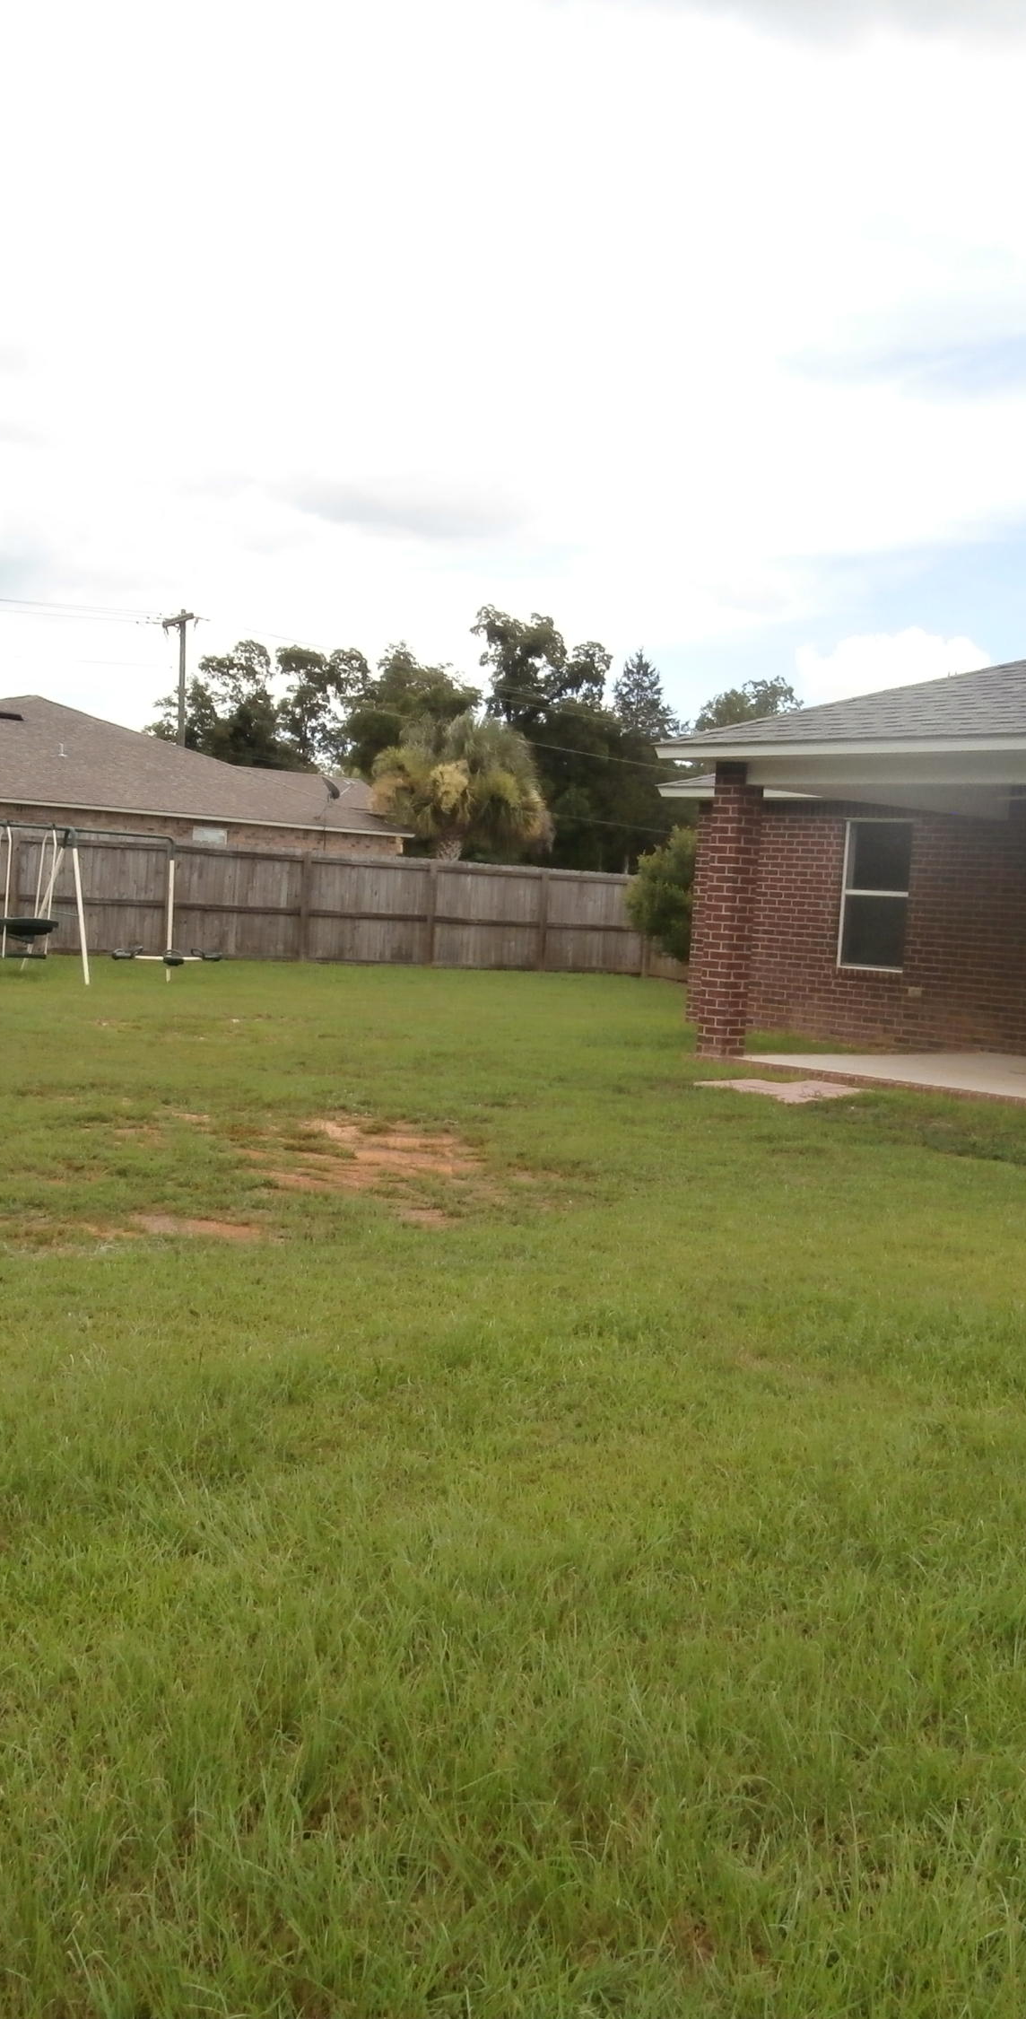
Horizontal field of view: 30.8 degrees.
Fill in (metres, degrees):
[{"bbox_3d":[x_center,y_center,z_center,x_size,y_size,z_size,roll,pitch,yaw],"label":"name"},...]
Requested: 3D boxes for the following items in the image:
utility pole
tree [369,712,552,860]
[{"bbox_3d":[-12.349,-9.205,68.343,0.400,10.750,2.440,2,4,-26],"label":"utility pole"},{"bbox_3d":[-1.371,-4.184,43.171,4.200,5.360,4.200,3,4,0],"label":"tree"}]

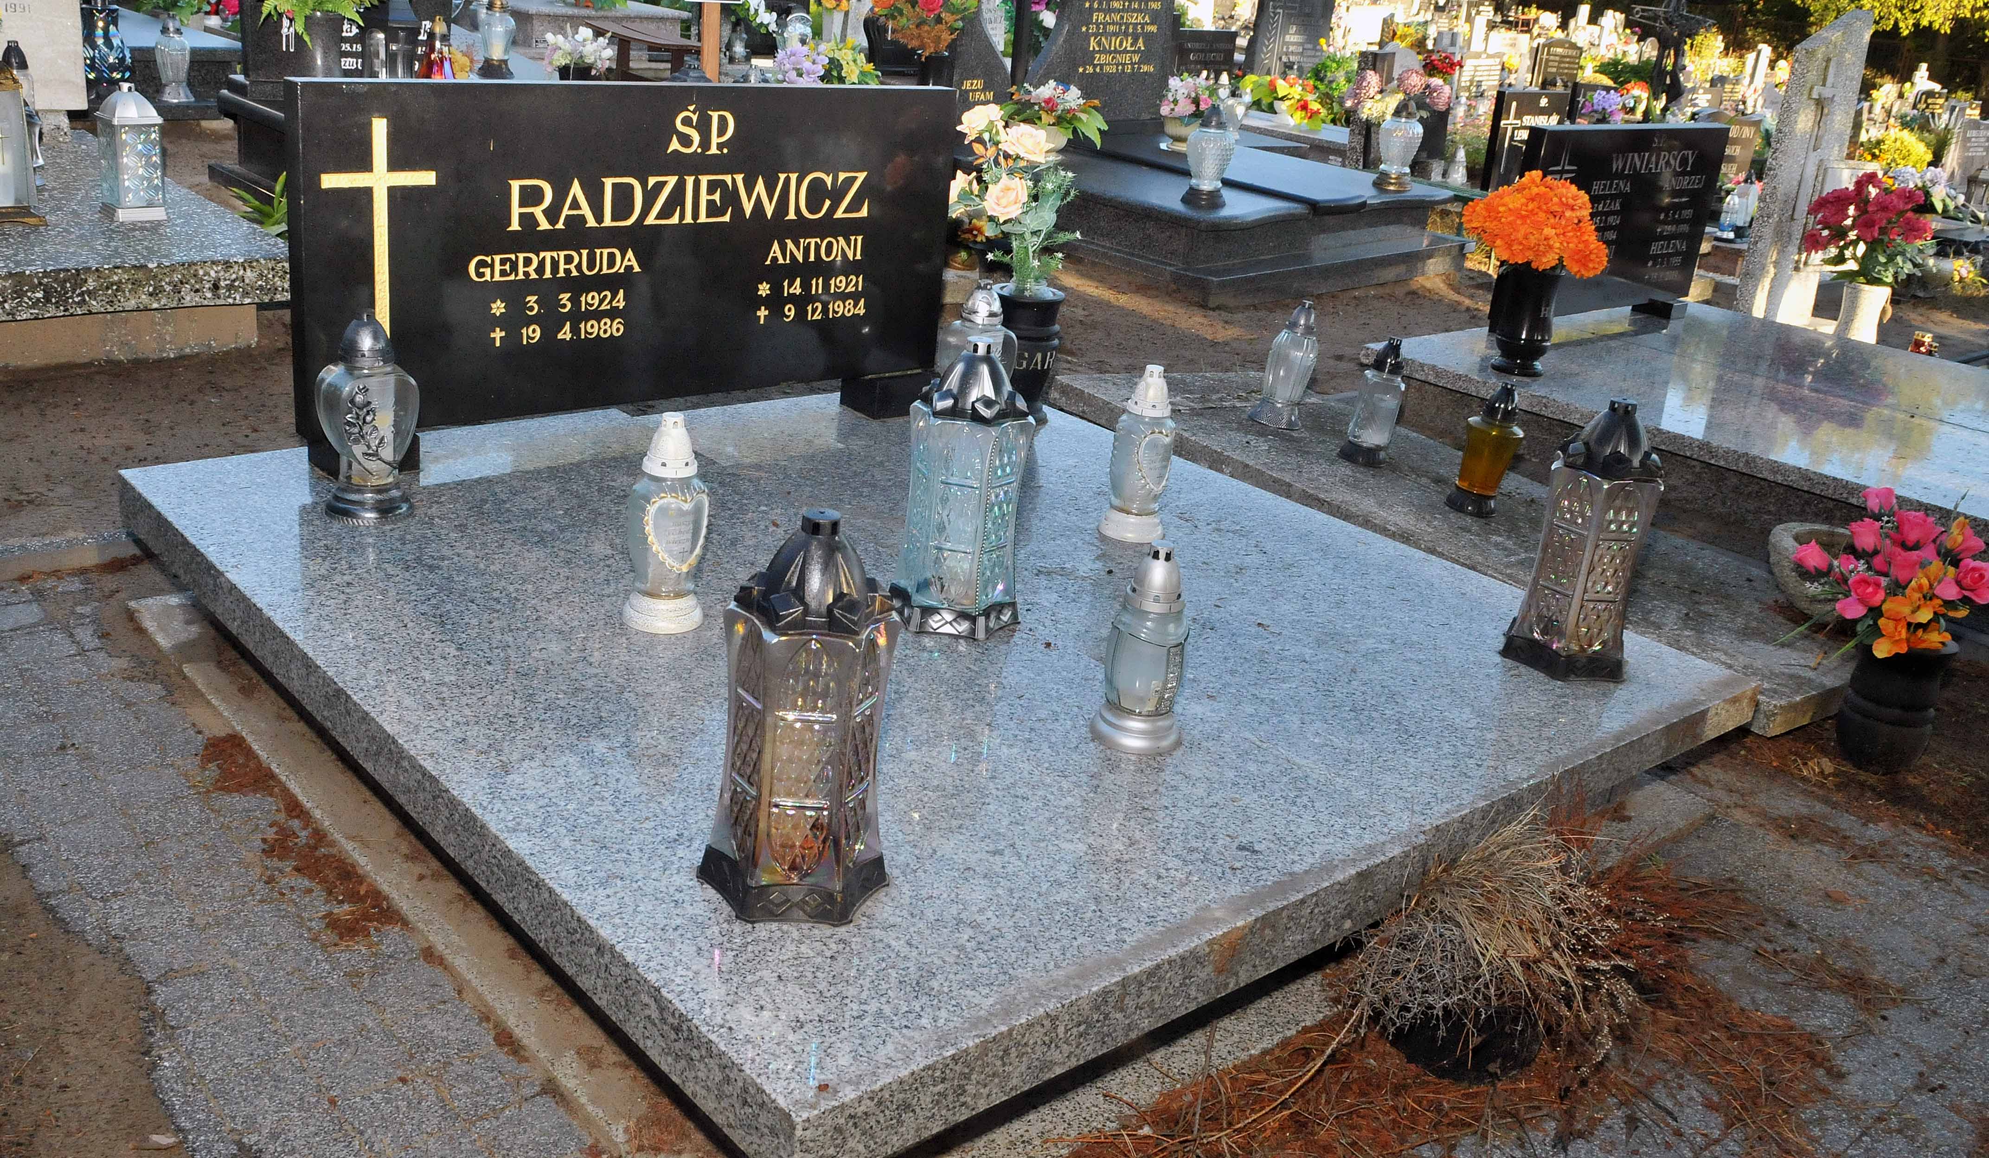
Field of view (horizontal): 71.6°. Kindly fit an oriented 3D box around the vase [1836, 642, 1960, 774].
[{"bbox_3d":[1.399,0.190,2.145,0.160,0.177,0.160,-14,29,-42],"label":"vase"}]

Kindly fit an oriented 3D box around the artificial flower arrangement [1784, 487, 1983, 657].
[{"bbox_3d":[1.399,-0.011,2.179,0.286,0.270,0.265,-15,30,-39],"label":"artificial flower arrangement"}]

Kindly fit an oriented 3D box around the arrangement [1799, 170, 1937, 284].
[{"bbox_3d":[2.844,-1.137,4.497,0.420,0.360,0.400,-14,29,-42],"label":"arrangement"}]

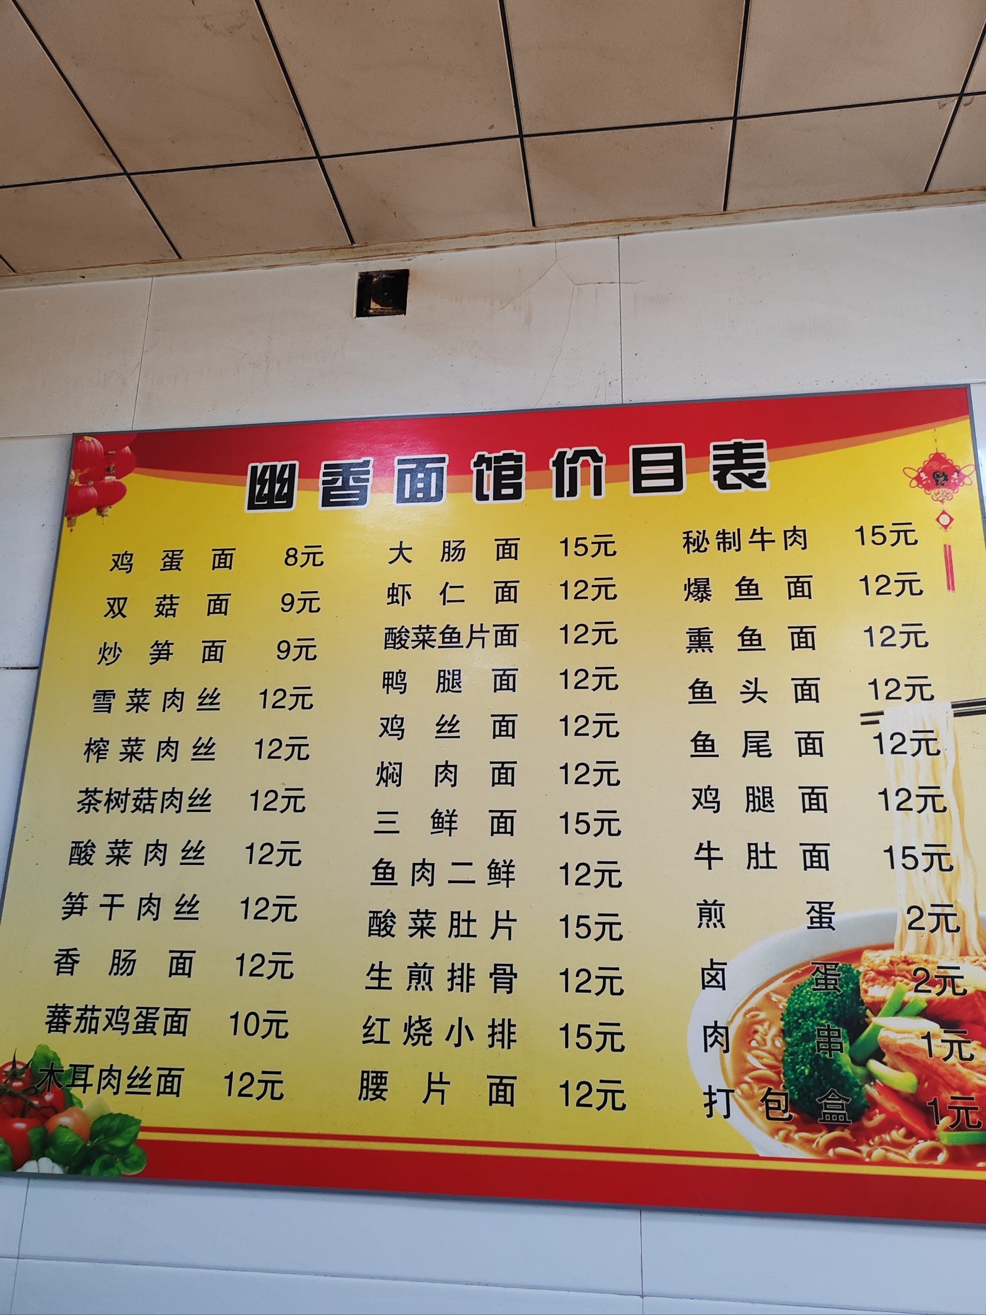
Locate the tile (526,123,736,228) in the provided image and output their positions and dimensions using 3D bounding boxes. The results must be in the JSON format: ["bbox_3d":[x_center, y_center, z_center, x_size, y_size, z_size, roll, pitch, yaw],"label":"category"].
[{"bbox_3d":[0.201,-0.723,1.532,0.294,0.015,0.185,-1,-17,8],"label":"tile"}]

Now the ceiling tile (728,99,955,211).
[{"bbox_3d":[0.496,-0.730,1.490,0.294,0.015,0.182,-1,-17,8],"label":"ceiling tile"}]

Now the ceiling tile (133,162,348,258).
[{"bbox_3d":[-0.389,-0.707,1.616,0.294,0.015,0.192,-1,-17,8],"label":"ceiling tile"}]

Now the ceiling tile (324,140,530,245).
[{"bbox_3d":[-0.094,-0.715,1.575,0.294,0.015,0.190,-1,-17,8],"label":"ceiling tile"}]

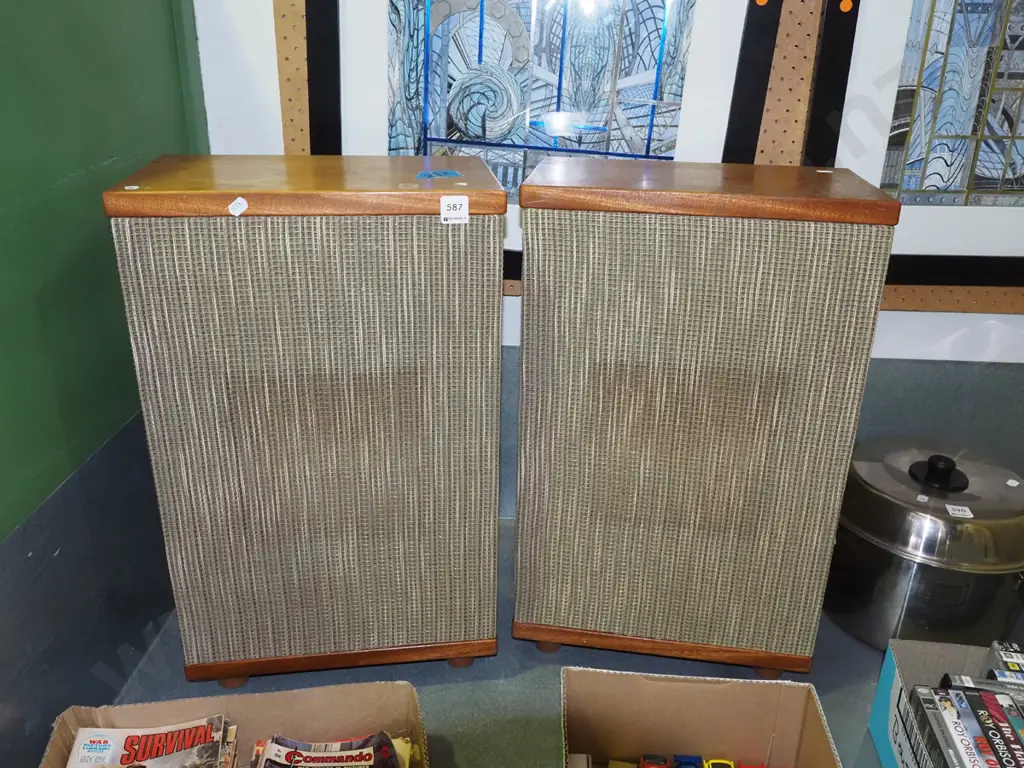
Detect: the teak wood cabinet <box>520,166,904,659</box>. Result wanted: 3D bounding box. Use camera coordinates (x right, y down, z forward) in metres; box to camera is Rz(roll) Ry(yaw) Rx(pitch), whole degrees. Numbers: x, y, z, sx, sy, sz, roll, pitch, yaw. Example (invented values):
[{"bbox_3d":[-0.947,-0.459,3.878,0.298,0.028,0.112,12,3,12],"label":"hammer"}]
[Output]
[{"bbox_3d":[0.193,0.042,0.921,0.350,0.564,0.214,4,23,8],"label":"teak wood cabinet"}]

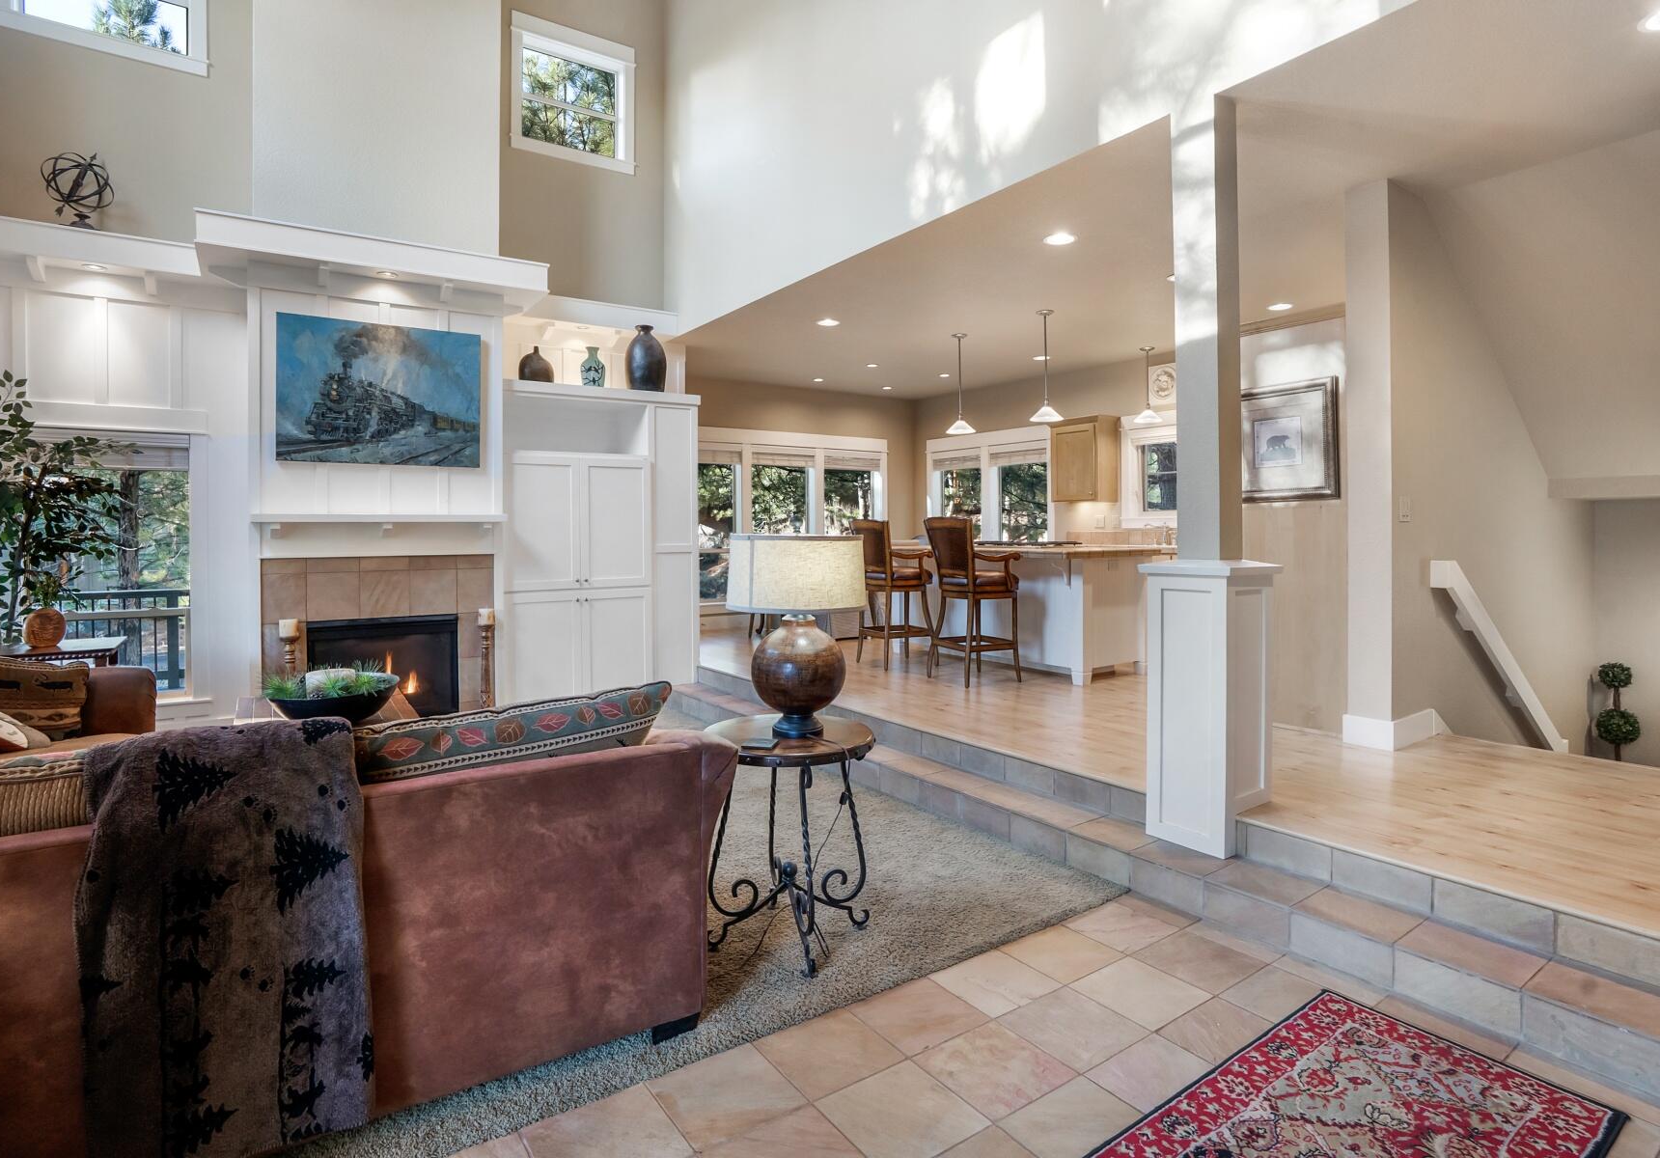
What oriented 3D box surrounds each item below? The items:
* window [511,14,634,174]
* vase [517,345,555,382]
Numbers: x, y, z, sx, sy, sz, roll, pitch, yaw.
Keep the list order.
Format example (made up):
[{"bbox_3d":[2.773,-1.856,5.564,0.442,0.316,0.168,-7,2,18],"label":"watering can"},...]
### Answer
[{"bbox_3d":[-2.125,-4.030,6.430,1.000,1.090,0.120,-2,3,-32],"label":"window"},{"bbox_3d":[-2.235,-1.620,5.880,0.265,0.305,0.265,-2,3,-32],"label":"vase"}]

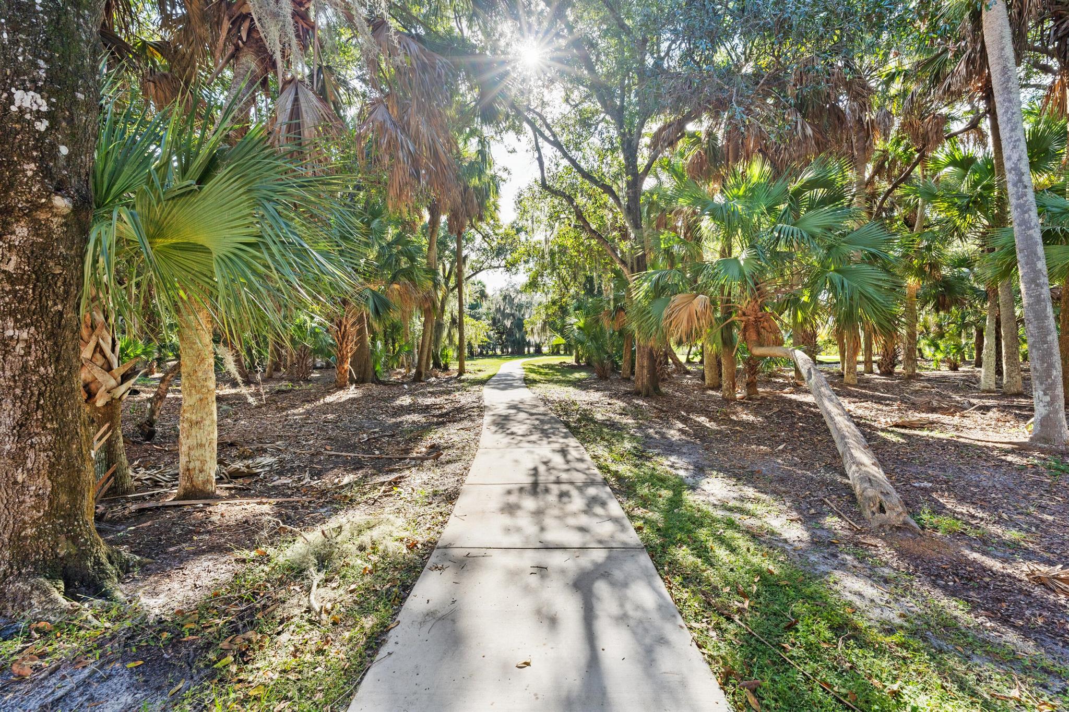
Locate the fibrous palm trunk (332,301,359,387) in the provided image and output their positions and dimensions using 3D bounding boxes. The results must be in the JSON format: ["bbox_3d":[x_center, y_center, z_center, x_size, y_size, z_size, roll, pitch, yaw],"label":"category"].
[{"bbox_3d":[-7.460,-0.450,16.280,0.850,3.290,0.850,0,1,-25],"label":"fibrous palm trunk"}]

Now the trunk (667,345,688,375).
[{"bbox_3d":[8.933,0.220,26.114,0.460,1.983,0.460,-31,0,17],"label":"trunk"}]

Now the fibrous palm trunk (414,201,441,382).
[{"bbox_3d":[-4.768,-2.863,18.452,0.550,8.060,0.500,5,1,-15],"label":"fibrous palm trunk"}]

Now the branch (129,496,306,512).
[{"bbox_3d":[-2.934,1.376,3.896,1.550,0.050,0.110,0,1,-6],"label":"branch"}]

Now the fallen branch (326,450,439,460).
[{"bbox_3d":[-2.074,1.340,5.653,1.664,0.070,0.150,0,1,6],"label":"fallen branch"}]

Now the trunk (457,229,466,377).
[{"bbox_3d":[-3.937,-2.855,22.153,0.360,7.850,0.360,-1,1,-10],"label":"trunk"}]

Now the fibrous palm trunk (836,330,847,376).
[{"bbox_3d":[18.259,-0.301,24.744,0.380,2.783,0.380,-3,0,36],"label":"fibrous palm trunk"}]

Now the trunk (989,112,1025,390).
[{"bbox_3d":[15.148,-3.420,13.432,0.400,9.380,0.400,-4,0,-41],"label":"trunk"}]

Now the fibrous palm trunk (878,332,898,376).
[{"bbox_3d":[20.086,-0.166,23.585,0.850,2.420,0.850,1,1,40],"label":"fibrous palm trunk"}]

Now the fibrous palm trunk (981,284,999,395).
[{"bbox_3d":[15.705,-0.616,14.329,0.320,3.724,0.320,2,0,-42],"label":"fibrous palm trunk"}]

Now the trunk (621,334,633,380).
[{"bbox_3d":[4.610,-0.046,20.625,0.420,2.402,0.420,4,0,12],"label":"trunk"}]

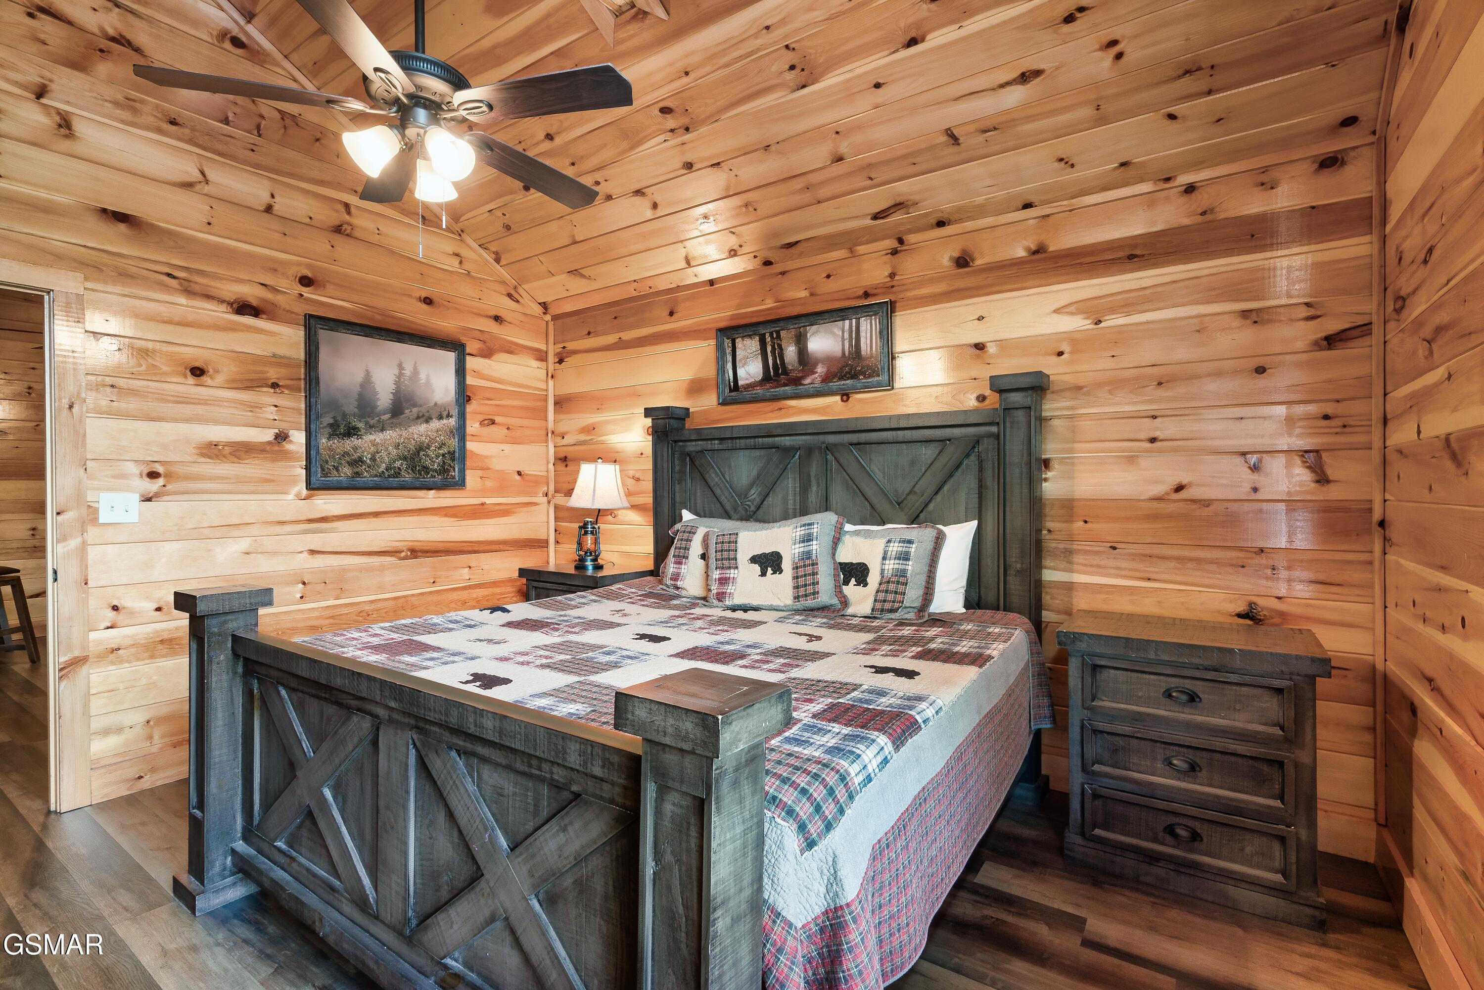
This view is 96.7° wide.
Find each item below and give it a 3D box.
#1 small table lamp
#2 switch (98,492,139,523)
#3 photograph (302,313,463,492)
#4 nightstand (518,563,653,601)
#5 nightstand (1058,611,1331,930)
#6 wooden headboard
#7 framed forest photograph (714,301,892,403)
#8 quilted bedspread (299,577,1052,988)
[{"bbox_3d":[-0.895,0.114,4.067,0.390,0.687,0.390,0,0,0],"label":"small table lamp"},{"bbox_3d":[-2.609,0.056,2.768,0.013,0.119,0.120,0,0,34],"label":"switch"},{"bbox_3d":[-1.965,-0.479,3.718,0.031,0.888,0.891,0,0,34],"label":"photograph"},{"bbox_3d":[-0.967,0.861,4.077,0.703,0.806,0.474,0,0,34],"label":"nightstand"},{"bbox_3d":[1.515,0.867,2.272,0.714,0.804,0.480,0,0,34],"label":"nightstand"},{"bbox_3d":[0.371,0.387,3.297,2.112,1.759,0.209,0,0,34],"label":"wooden headboard"},{"bbox_3d":[0.295,-0.729,3.502,1.030,0.432,0.032,0,0,34],"label":"framed forest photograph"},{"bbox_3d":[-0.187,0.688,2.326,2.054,0.525,1.894,0,0,34],"label":"quilted bedspread"}]

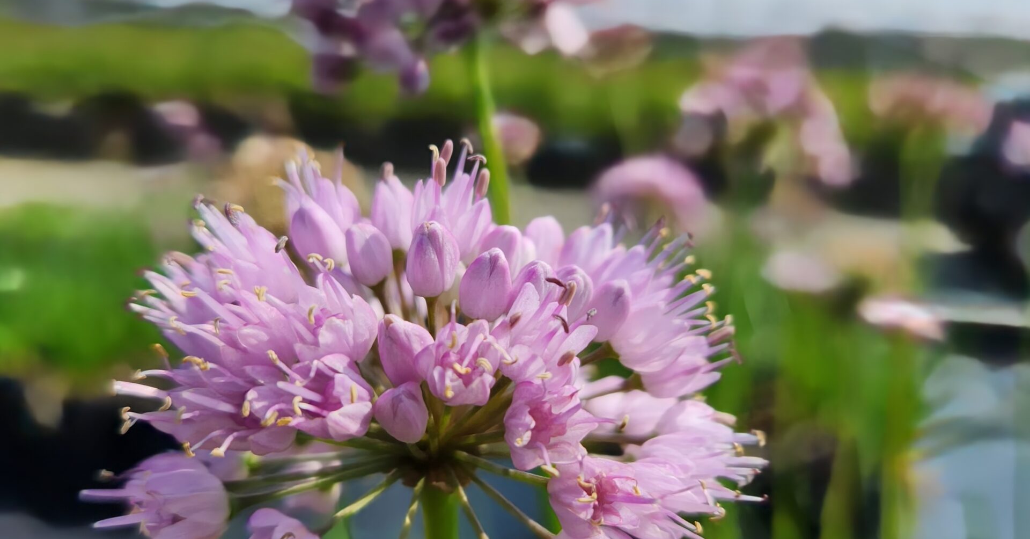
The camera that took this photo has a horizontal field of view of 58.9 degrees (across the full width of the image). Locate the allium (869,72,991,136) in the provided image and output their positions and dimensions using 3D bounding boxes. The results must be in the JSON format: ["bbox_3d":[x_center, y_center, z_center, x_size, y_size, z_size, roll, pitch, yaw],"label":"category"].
[{"bbox_3d":[0.178,-0.071,0.393,0.048,0.027,0.048,-1,15,0],"label":"allium"}]

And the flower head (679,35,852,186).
[{"bbox_3d":[0.077,-0.049,0.284,0.052,0.046,0.052,-1,15,0],"label":"flower head"}]

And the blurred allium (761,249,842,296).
[{"bbox_3d":[0.159,0.001,0.506,0.042,0.024,0.042,-1,15,0],"label":"blurred allium"}]

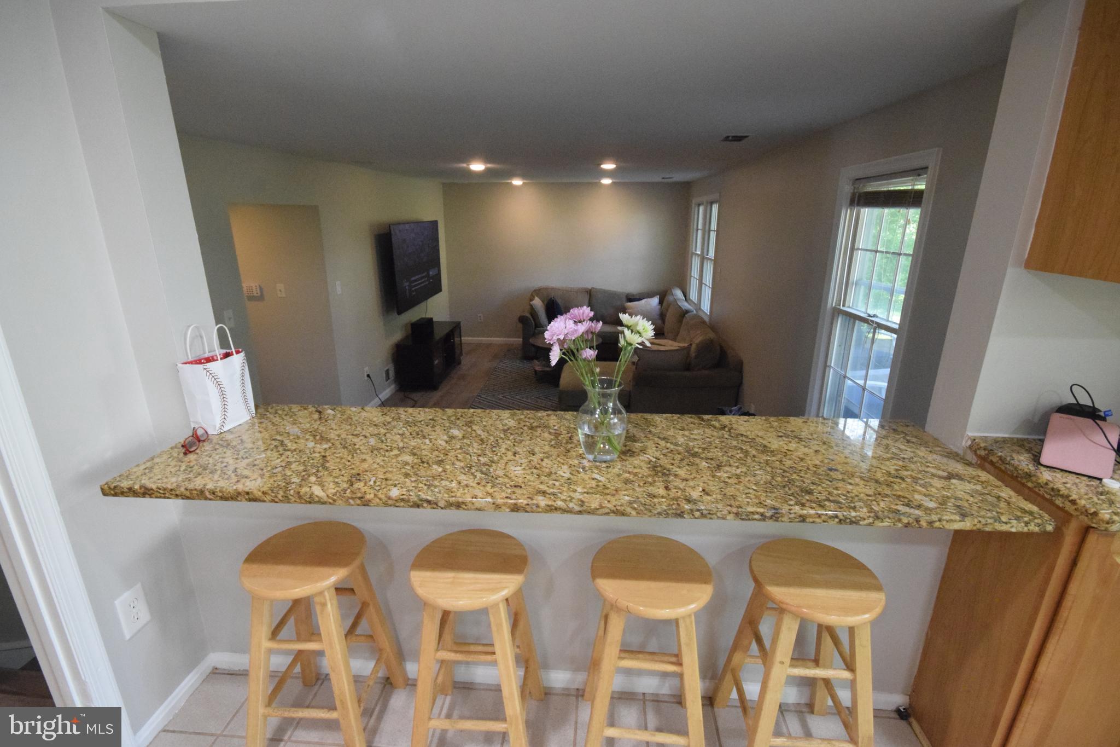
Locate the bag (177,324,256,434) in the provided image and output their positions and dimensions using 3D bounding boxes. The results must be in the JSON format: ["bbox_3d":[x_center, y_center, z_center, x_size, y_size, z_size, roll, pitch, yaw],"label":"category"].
[{"bbox_3d":[-1.100,0.007,1.595,0.084,0.334,0.158,3,17,9],"label":"bag"}]

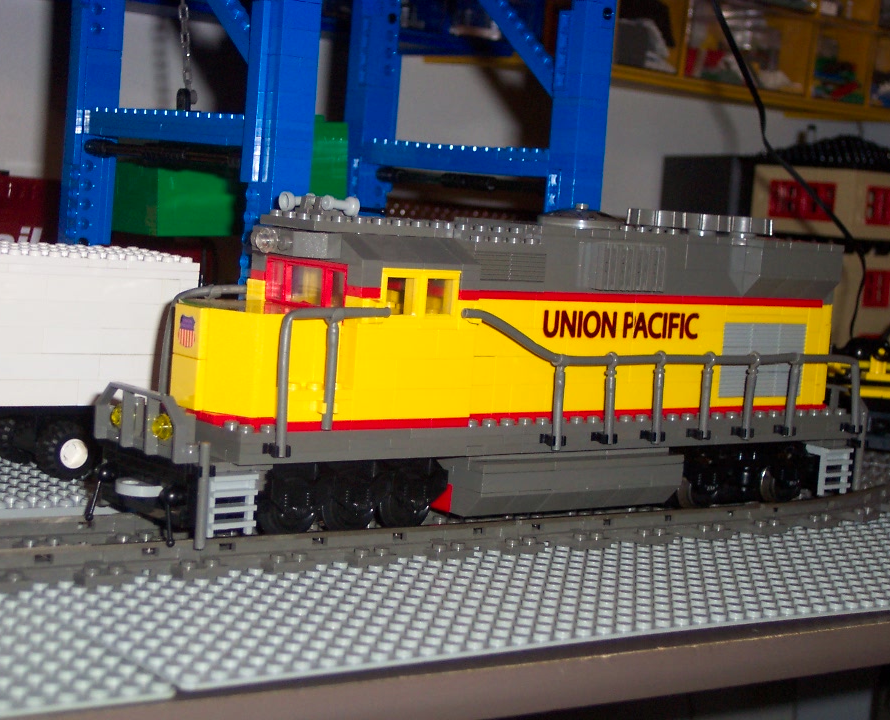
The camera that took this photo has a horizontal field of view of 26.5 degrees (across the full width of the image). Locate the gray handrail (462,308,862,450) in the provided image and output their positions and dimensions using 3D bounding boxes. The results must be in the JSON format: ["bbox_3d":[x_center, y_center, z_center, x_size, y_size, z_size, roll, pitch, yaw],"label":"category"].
[{"bbox_3d":[0.084,0.007,0.678,0.209,0.048,0.007,0,6,-40],"label":"gray handrail"}]

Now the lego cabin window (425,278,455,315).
[{"bbox_3d":[-0.003,-0.020,0.610,0.013,0.012,0.004,0,6,-40],"label":"lego cabin window"}]

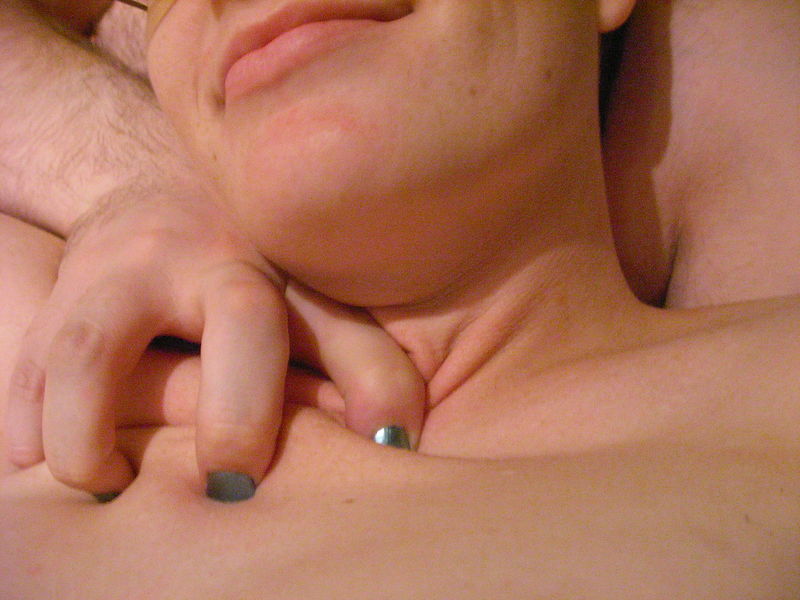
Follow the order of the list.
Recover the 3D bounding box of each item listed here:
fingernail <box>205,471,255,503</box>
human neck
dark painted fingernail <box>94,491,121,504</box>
[{"bbox_3d":[-0.043,0.048,0.222,0.013,0.011,0.003,0,41,0],"label":"fingernail"},{"bbox_3d":[0.030,0.002,0.275,0.105,0.080,0.100,-12,-7,21],"label":"human neck"},{"bbox_3d":[-0.075,0.051,0.225,0.011,0.009,0.003,-6,43,10],"label":"dark painted fingernail"}]

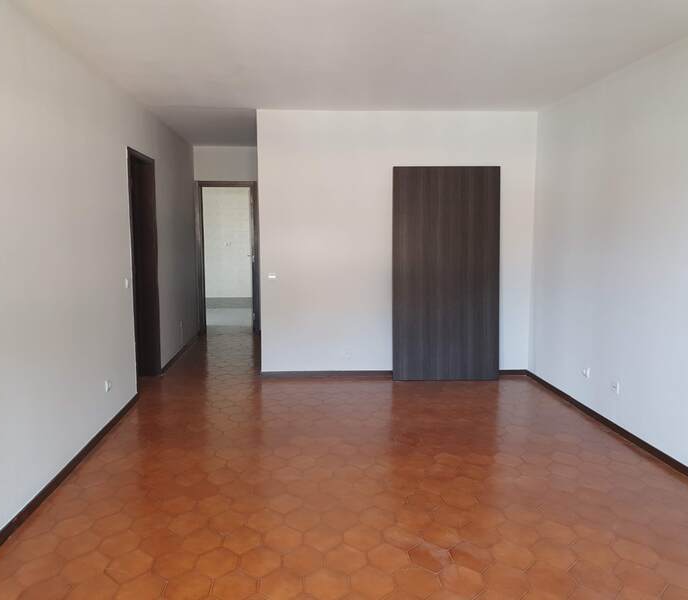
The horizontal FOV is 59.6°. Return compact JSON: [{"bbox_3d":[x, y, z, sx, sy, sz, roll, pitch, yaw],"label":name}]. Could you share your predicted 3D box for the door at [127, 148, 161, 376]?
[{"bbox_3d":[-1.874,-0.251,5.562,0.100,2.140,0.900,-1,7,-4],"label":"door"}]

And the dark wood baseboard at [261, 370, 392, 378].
[{"bbox_3d":[-0.163,0.739,5.959,1.310,0.055,0.018,0,7,-2],"label":"dark wood baseboard"}]

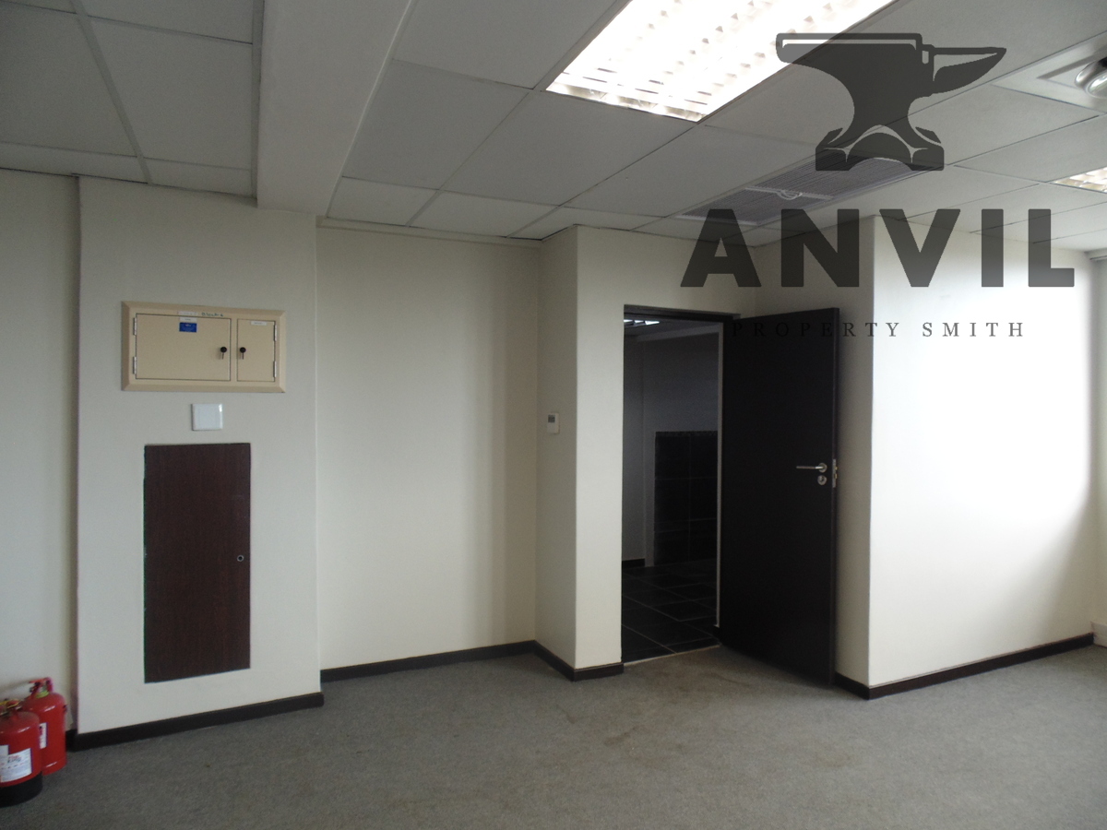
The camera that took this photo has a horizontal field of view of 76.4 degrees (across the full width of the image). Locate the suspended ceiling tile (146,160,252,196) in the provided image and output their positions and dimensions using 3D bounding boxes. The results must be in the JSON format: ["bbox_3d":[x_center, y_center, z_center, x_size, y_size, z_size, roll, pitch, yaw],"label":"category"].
[{"bbox_3d":[-1.548,-1.047,3.093,0.404,0.018,0.400,0,1,-24],"label":"suspended ceiling tile"}]

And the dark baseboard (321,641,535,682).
[{"bbox_3d":[-0.718,1.465,4.188,1.314,0.078,0.016,0,2,-23],"label":"dark baseboard"}]

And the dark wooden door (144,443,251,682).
[{"bbox_3d":[-1.682,0.687,3.343,0.445,1.101,0.035,0,1,-24],"label":"dark wooden door"}]

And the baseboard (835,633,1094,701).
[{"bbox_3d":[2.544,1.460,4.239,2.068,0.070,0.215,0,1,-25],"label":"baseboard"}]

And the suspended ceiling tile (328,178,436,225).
[{"bbox_3d":[-0.892,-1.071,3.586,0.424,0.020,0.808,0,2,-23],"label":"suspended ceiling tile"}]

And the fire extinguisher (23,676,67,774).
[{"bbox_3d":[-2.208,1.327,3.049,0.152,0.390,0.152,1,2,13],"label":"fire extinguisher"}]

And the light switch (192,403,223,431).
[{"bbox_3d":[-1.660,0.008,3.381,0.124,0.120,0.015,0,2,-23],"label":"light switch"}]

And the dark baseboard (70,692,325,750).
[{"bbox_3d":[-1.647,1.452,3.358,1.057,0.070,0.025,0,1,-27],"label":"dark baseboard"}]

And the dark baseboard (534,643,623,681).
[{"bbox_3d":[0.154,1.446,4.206,0.341,0.070,0.498,0,1,-24],"label":"dark baseboard"}]

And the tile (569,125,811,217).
[{"bbox_3d":[0.540,-1.027,3.043,0.600,0.020,1.180,-1,2,-24],"label":"tile"}]

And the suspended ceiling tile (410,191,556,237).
[{"bbox_3d":[-0.409,-1.072,3.789,0.576,0.020,0.808,0,2,-23],"label":"suspended ceiling tile"}]

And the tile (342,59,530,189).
[{"bbox_3d":[-0.498,-1.038,2.650,0.424,0.020,1.176,0,2,-23],"label":"tile"}]

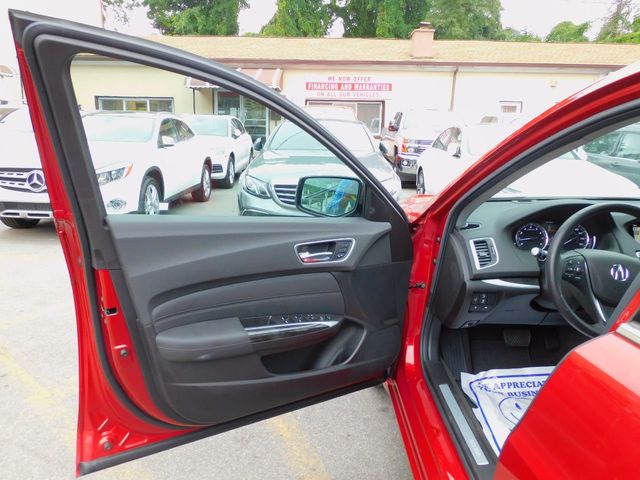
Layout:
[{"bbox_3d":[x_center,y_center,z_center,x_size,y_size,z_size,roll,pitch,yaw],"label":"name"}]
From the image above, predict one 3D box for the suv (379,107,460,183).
[{"bbox_3d":[2.800,-2.576,12.500,2.000,1.900,5.200,1,13,2],"label":"suv"}]

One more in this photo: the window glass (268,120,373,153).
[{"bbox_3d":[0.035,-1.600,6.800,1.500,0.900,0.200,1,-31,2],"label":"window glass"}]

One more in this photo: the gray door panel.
[{"bbox_3d":[-0.088,0.218,1.325,0.940,0.640,0.150,-6,14,-28],"label":"gray door panel"}]

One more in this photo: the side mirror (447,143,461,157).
[{"bbox_3d":[1.911,-1.295,6.350,0.220,0.180,0.150,0,13,-5],"label":"side mirror"}]

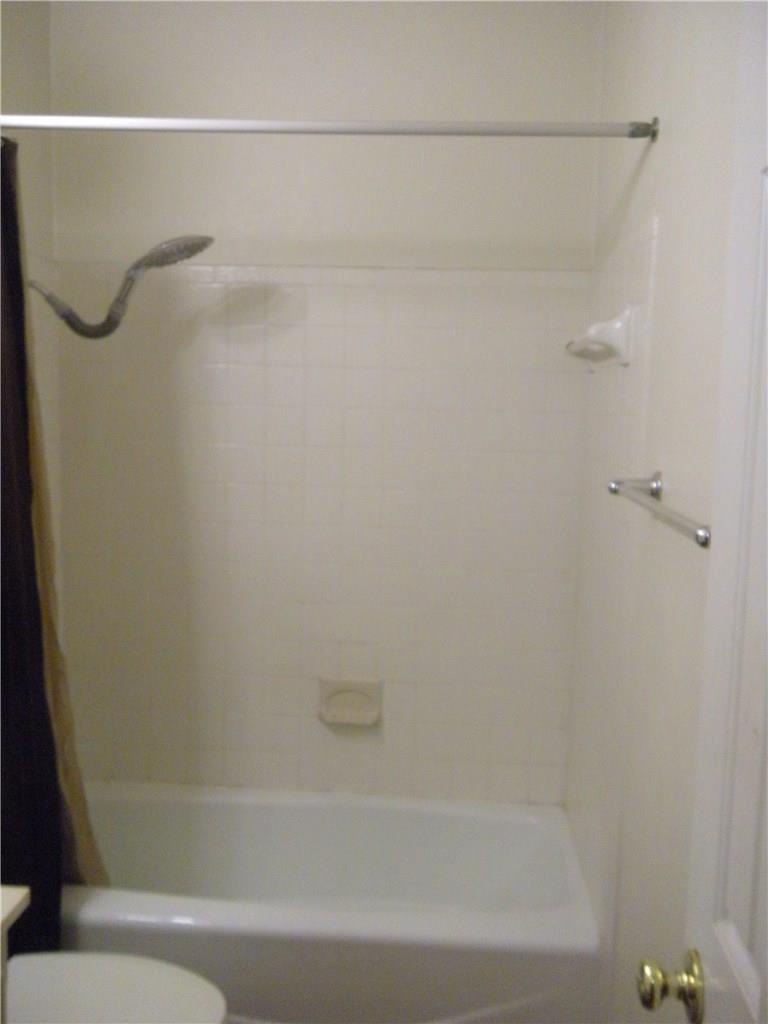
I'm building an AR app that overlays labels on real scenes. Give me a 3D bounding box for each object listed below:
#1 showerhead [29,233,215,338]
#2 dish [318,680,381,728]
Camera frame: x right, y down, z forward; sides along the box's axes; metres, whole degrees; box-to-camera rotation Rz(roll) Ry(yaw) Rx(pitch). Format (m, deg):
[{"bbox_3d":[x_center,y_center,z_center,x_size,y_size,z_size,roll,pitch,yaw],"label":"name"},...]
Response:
[{"bbox_3d":[-0.641,-0.536,2.460,0.475,0.243,0.130,2,7,4],"label":"showerhead"},{"bbox_3d":[-0.095,0.540,2.916,0.176,0.116,0.079,2,7,4],"label":"dish"}]

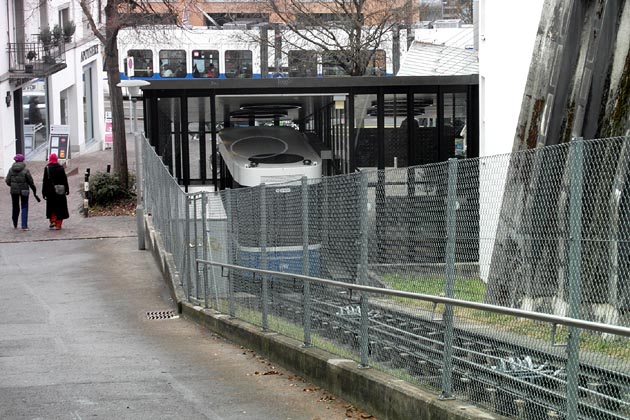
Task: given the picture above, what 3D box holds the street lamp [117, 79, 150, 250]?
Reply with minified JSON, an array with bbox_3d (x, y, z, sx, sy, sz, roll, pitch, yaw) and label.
[{"bbox_3d":[-3.578,-0.888,36.861,0.686,3.460,0.686,-2,11,0],"label":"street lamp"}]

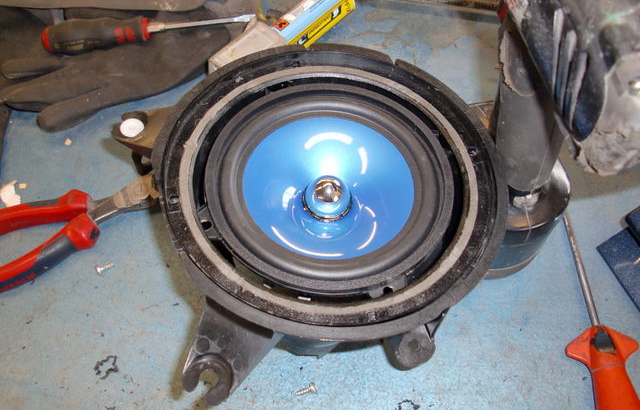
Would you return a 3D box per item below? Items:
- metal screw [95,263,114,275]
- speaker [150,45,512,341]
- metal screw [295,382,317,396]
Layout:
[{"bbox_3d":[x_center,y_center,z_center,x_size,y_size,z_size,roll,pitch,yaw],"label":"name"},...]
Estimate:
[{"bbox_3d":[-0.157,0.046,0.489,0.015,0.007,0.007,-21,61,-31],"label":"metal screw"},{"bbox_3d":[0.005,-0.002,0.489,0.242,0.078,0.242,3,58,-4],"label":"speaker"},{"bbox_3d":[-0.010,0.126,0.450,0.015,0.007,0.007,-18,60,-1],"label":"metal screw"}]

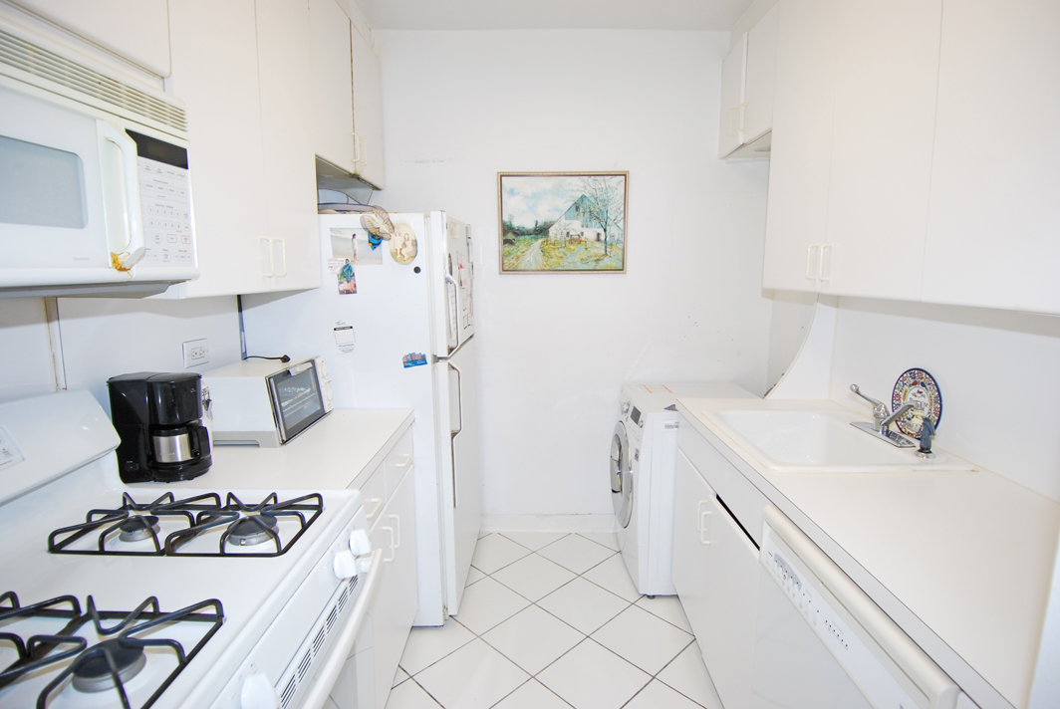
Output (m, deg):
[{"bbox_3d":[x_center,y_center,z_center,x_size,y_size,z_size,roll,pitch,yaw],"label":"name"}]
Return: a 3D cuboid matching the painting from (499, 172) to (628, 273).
[{"bbox_3d":[0.166,-0.659,2.667,0.647,0.504,0.024,0,9,1],"label":"painting"}]

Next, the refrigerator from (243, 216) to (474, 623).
[{"bbox_3d":[-0.669,0.239,2.430,0.780,1.650,0.767,0,9,1],"label":"refrigerator"}]

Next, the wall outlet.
[{"bbox_3d":[-1.090,-0.004,1.749,0.012,0.078,0.117,0,9,1],"label":"wall outlet"}]

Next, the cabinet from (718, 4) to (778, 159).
[{"bbox_3d":[1.088,-1.137,2.279,0.324,0.450,0.612,0,9,1],"label":"cabinet"}]

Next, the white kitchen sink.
[{"bbox_3d":[0.924,0.346,1.750,0.558,0.184,0.615,0,9,1],"label":"white kitchen sink"}]

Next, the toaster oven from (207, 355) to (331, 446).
[{"bbox_3d":[-0.882,0.147,1.801,0.280,0.224,0.395,0,9,1],"label":"toaster oven"}]

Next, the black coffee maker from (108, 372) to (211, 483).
[{"bbox_3d":[-0.962,0.184,1.423,0.204,0.274,0.165,0,9,1],"label":"black coffee maker"}]

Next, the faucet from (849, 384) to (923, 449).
[{"bbox_3d":[1.125,0.189,1.709,0.125,0.154,0.350,0,9,1],"label":"faucet"}]

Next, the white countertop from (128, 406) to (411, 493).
[{"bbox_3d":[-0.779,0.301,1.692,0.634,0.046,0.713,0,9,1],"label":"white countertop"}]

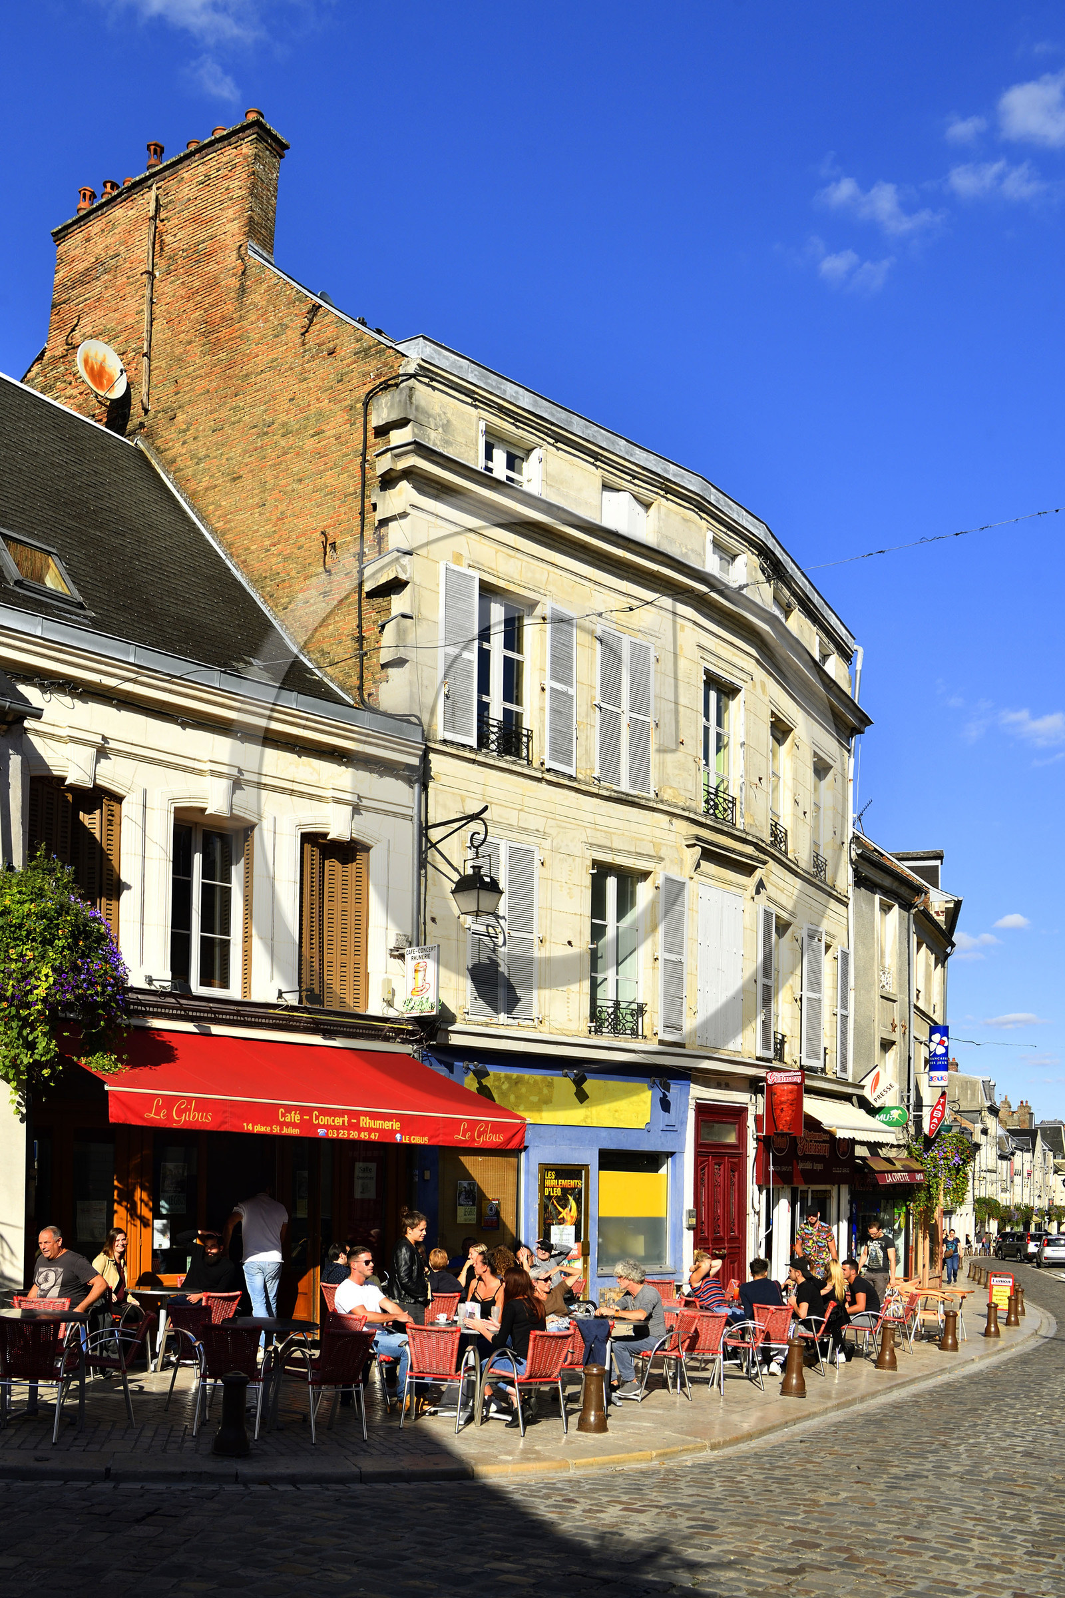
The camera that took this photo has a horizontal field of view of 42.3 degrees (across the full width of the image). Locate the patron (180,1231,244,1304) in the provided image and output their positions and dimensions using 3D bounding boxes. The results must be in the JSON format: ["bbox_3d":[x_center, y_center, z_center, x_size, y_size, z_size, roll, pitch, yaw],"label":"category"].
[{"bbox_3d":[-3.110,4.843,13.400,0.620,1.270,0.780,-4,-14,17],"label":"patron"}]

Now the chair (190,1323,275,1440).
[{"bbox_3d":[-2.200,4.274,10.098,0.570,0.810,0.570,0,-9,7],"label":"chair"}]

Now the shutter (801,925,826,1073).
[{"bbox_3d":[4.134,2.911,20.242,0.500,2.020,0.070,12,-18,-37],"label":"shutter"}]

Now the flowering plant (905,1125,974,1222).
[{"bbox_3d":[9.795,8.938,33.000,1.450,2.150,1.300,-2,-17,10],"label":"flowering plant"}]

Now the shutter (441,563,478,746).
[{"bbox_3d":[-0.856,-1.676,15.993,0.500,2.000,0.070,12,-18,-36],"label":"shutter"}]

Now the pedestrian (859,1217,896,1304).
[{"bbox_3d":[5.034,7.008,19.853,0.560,1.740,0.360,-5,-17,19],"label":"pedestrian"}]

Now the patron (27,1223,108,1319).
[{"bbox_3d":[-4.091,4.402,12.100,0.640,1.280,0.800,-6,-15,26],"label":"patron"}]

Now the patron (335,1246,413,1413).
[{"bbox_3d":[-1.329,4.445,11.526,0.780,1.320,0.540,-6,-11,37],"label":"patron"}]

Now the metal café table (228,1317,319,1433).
[{"bbox_3d":[-2.098,4.657,11.200,0.700,0.740,0.700,0,-13,0],"label":"metal café table"}]

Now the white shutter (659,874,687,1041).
[{"bbox_3d":[1.772,1.991,17.349,0.500,2.040,0.070,13,-19,-40],"label":"white shutter"}]

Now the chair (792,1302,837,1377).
[{"bbox_3d":[3.202,6.116,15.600,0.560,0.790,0.550,-4,-14,17],"label":"chair"}]

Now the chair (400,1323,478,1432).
[{"bbox_3d":[-0.747,4.649,11.100,0.550,0.790,0.560,-5,-14,19],"label":"chair"}]

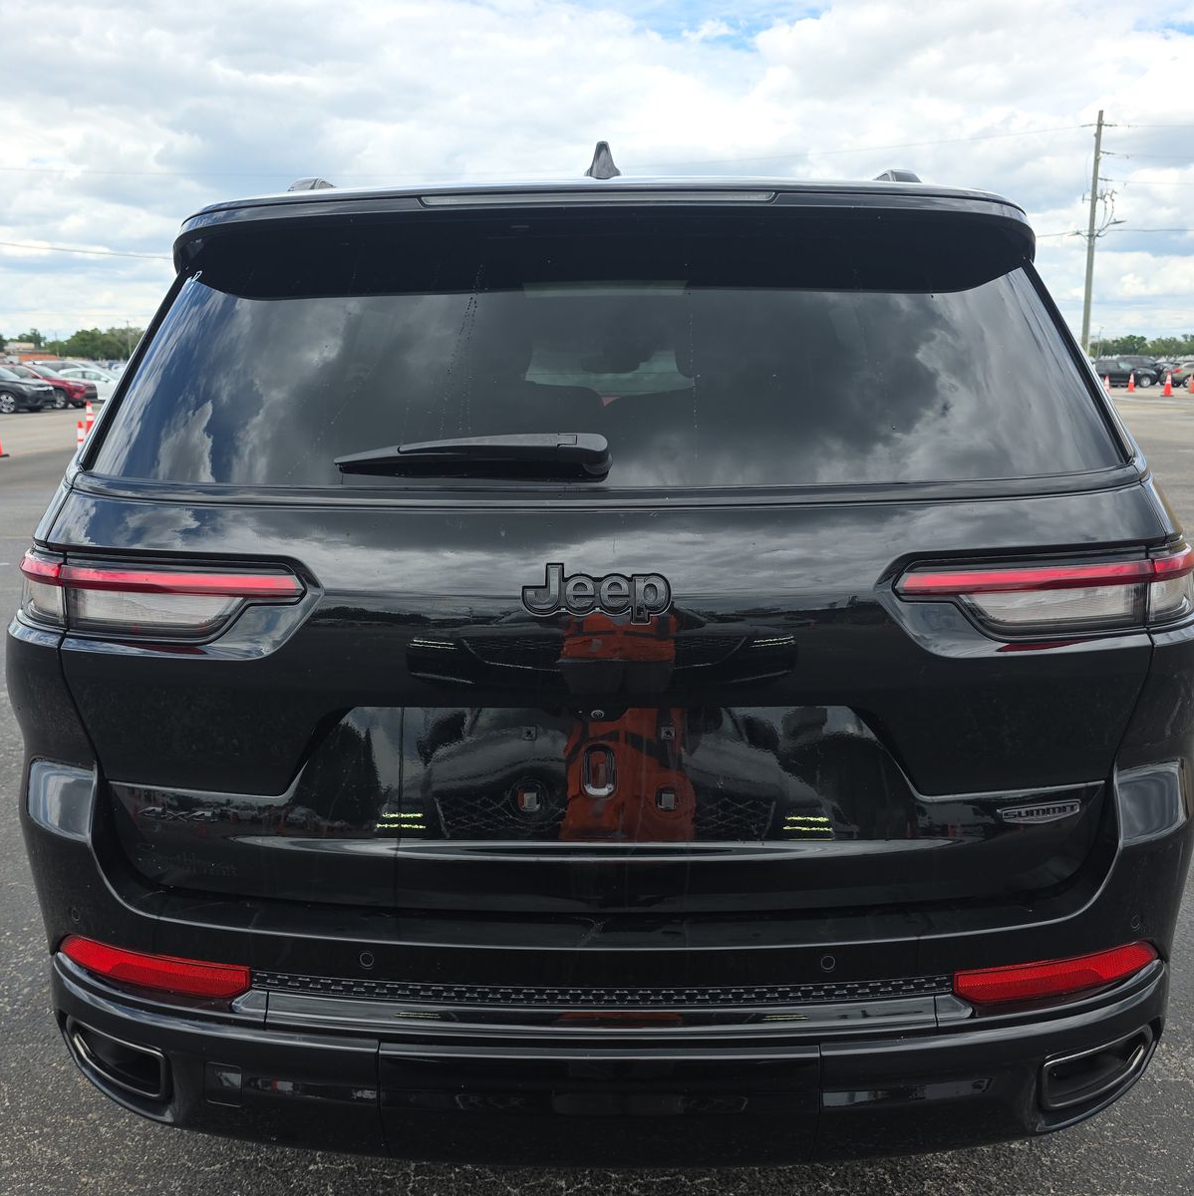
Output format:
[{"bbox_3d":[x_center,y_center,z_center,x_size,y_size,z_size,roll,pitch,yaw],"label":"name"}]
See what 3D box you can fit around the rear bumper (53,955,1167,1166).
[{"bbox_3d":[0.009,0.607,1.532,1.780,0.320,0.420,0,12,2],"label":"rear bumper"}]

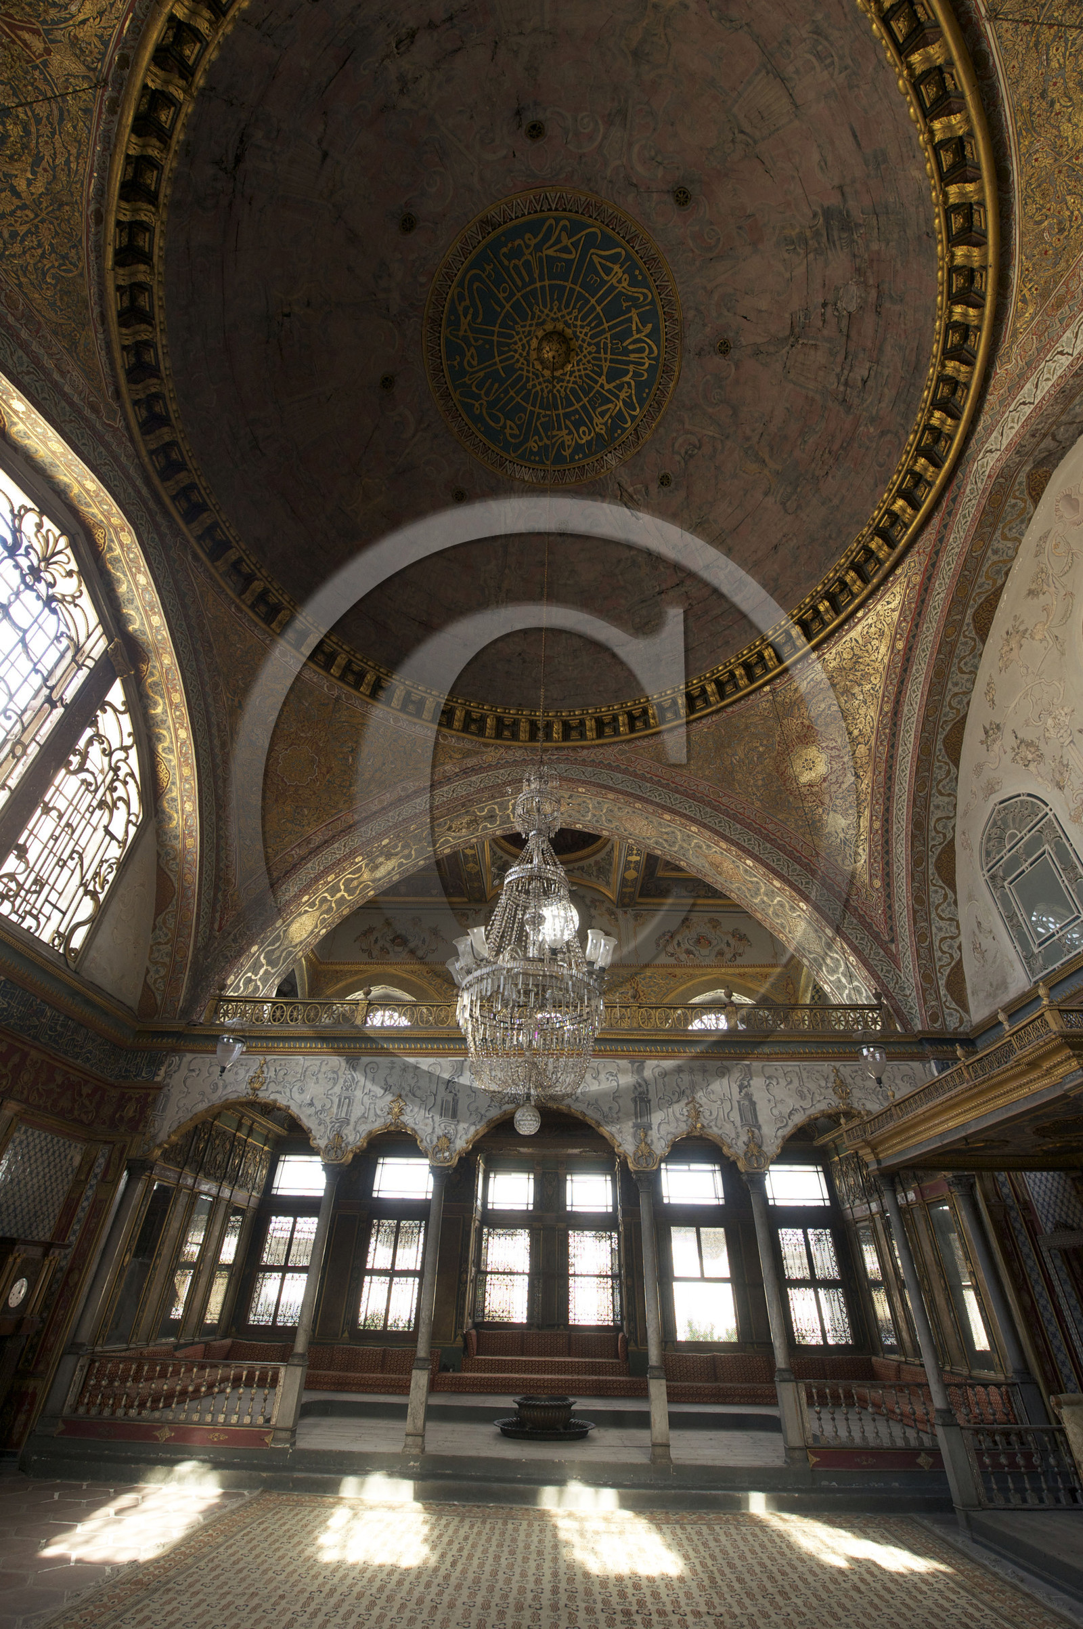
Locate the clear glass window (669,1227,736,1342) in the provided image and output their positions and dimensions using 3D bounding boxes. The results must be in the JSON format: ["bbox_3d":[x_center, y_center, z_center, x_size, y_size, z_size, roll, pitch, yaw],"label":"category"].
[{"bbox_3d":[2.648,7.661,10.399,0.960,1.520,0.100,0,-37,2],"label":"clear glass window"}]

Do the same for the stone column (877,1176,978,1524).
[{"bbox_3d":[3.852,5.151,6.406,0.240,2.580,0.240,0,-37,2],"label":"stone column"}]

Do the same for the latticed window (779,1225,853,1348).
[{"bbox_3d":[4.594,7.905,10.660,0.919,1.622,0.119,0,-38,2],"label":"latticed window"}]

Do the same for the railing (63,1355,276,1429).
[{"bbox_3d":[-4.044,6.385,7.012,2.260,0.550,0.100,0,-37,2],"label":"railing"}]

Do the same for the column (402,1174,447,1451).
[{"bbox_3d":[-1.321,5.628,7.436,0.255,2.674,0.255,0,-38,2],"label":"column"}]

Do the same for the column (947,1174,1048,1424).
[{"bbox_3d":[5.277,5.610,7.265,0.255,2.674,0.255,0,-38,2],"label":"column"}]

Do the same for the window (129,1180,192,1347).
[{"bbox_3d":[-5.214,6.151,8.716,0.119,1.768,0.561,0,-38,2],"label":"window"}]

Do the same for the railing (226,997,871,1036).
[{"bbox_3d":[0.020,3.007,9.445,10.063,0.456,0.100,0,-38,2],"label":"railing"}]

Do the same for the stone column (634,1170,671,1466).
[{"bbox_3d":[1.285,5.629,7.341,0.255,2.674,0.255,0,-38,2],"label":"stone column"}]

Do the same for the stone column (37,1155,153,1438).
[{"bbox_3d":[-5.333,5.646,7.638,0.280,2.600,0.280,0,-37,2],"label":"stone column"}]

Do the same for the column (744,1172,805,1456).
[{"bbox_3d":[2.656,5.596,7.317,0.260,2.570,0.260,0,-37,2],"label":"column"}]

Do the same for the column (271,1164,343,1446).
[{"bbox_3d":[-2.713,5.622,7.501,0.255,2.674,0.255,0,-38,2],"label":"column"}]

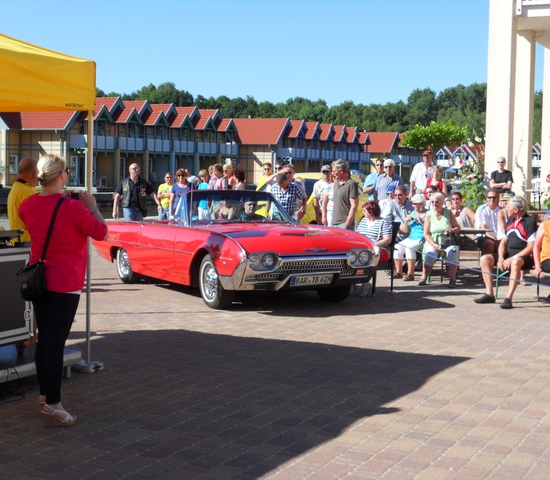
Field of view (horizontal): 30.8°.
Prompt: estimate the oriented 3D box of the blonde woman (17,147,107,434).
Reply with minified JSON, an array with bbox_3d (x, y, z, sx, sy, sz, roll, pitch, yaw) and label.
[{"bbox_3d":[-1.399,0.301,6.478,0.480,1.700,0.500,-2,5,-40],"label":"blonde woman"}]

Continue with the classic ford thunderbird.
[{"bbox_3d":[-0.775,0.004,13.485,1.930,1.360,5.200,-1,4,-29],"label":"classic ford thunderbird"}]

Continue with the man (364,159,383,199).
[{"bbox_3d":[1.790,-0.575,18.261,0.500,1.790,0.330,0,4,-11],"label":"man"}]

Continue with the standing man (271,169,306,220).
[{"bbox_3d":[0.198,-0.193,14.657,0.520,1.680,0.380,3,4,25],"label":"standing man"}]

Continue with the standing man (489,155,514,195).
[{"bbox_3d":[4.478,-0.759,19.860,0.500,1.770,0.340,2,4,9],"label":"standing man"}]

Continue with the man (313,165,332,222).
[{"bbox_3d":[0.776,-0.374,16.659,0.500,1.740,0.320,1,4,7],"label":"man"}]

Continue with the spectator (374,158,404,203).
[{"bbox_3d":[1.952,-0.497,17.361,0.520,1.800,0.330,1,4,7],"label":"spectator"}]

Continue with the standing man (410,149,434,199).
[{"bbox_3d":[3.005,-0.907,20.362,0.550,1.830,0.340,1,4,0],"label":"standing man"}]

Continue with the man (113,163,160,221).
[{"bbox_3d":[-2.414,-0.453,17.359,0.720,1.750,0.380,1,4,-6],"label":"man"}]

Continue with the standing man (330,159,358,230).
[{"bbox_3d":[0.905,-0.188,13.461,0.470,1.790,0.320,3,4,26],"label":"standing man"}]

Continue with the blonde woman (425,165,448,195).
[{"bbox_3d":[3.109,-0.622,19.356,0.450,1.640,0.300,2,4,9],"label":"blonde woman"}]

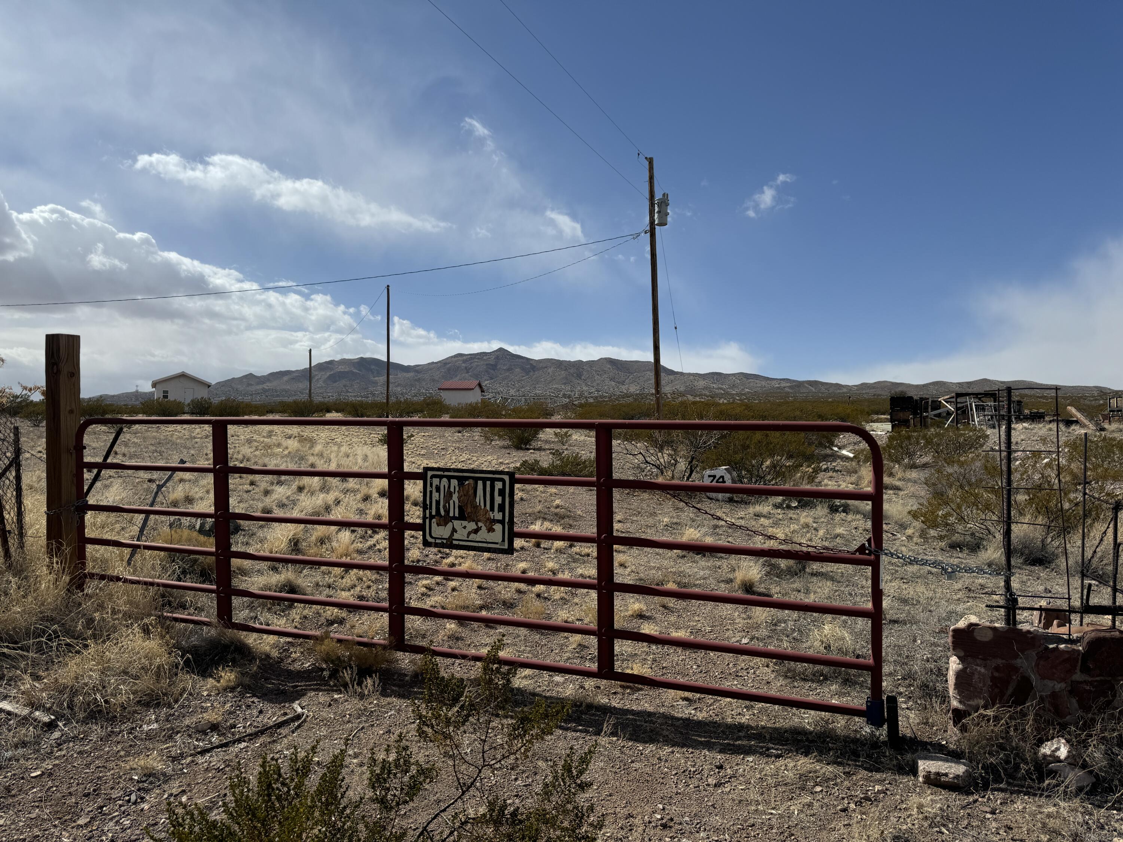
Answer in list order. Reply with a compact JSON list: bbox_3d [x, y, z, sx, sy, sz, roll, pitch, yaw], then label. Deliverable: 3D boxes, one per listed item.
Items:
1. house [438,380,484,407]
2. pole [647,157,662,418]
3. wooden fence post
[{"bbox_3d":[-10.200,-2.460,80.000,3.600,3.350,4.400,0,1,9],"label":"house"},{"bbox_3d":[2.920,-3.840,24.300,0.220,8.800,0.220,-1,1,0],"label":"pole"},{"bbox_3d":[-3.340,0.330,5.220,0.142,1.820,0.142,0,1,22],"label":"wooden fence post"}]

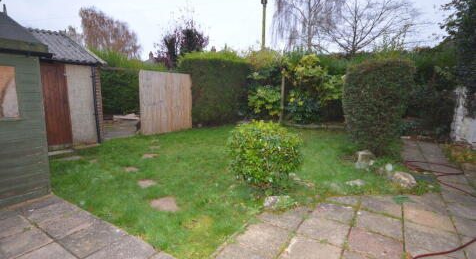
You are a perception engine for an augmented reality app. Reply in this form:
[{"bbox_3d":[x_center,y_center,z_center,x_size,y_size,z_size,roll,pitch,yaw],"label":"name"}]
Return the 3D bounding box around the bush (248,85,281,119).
[{"bbox_3d":[1.259,-1.171,11.157,1.400,1.550,1.200,1,8,6],"label":"bush"}]

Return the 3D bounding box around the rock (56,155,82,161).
[{"bbox_3d":[-3.244,0.548,4.577,0.480,0.060,0.330,-4,9,-30],"label":"rock"}]

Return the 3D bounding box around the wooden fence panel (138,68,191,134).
[{"bbox_3d":[-2.354,-0.903,8.066,0.060,1.960,2.053,6,10,37],"label":"wooden fence panel"}]

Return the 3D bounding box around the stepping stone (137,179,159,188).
[{"bbox_3d":[-1.267,0.759,3.330,0.280,0.040,0.260,-3,9,-22],"label":"stepping stone"}]

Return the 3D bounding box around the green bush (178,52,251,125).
[{"bbox_3d":[-0.997,-1.457,9.421,0.950,2.550,3.300,7,10,42],"label":"green bush"}]

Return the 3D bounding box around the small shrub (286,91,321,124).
[{"bbox_3d":[2.610,-0.856,9.570,1.350,1.350,1.100,2,8,10],"label":"small shrub"}]

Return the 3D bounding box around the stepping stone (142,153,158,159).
[{"bbox_3d":[-1.771,0.550,4.798,0.330,0.040,0.320,-3,9,-22],"label":"stepping stone"}]

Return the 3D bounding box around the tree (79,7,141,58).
[{"bbox_3d":[-11.862,-6.320,21.540,5.300,8.900,5.100,-4,9,-28],"label":"tree"}]

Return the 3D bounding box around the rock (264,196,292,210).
[{"bbox_3d":[0.454,0.817,2.691,0.320,0.130,0.210,0,8,0],"label":"rock"}]

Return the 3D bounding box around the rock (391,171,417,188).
[{"bbox_3d":[2.383,0.713,3.416,0.340,0.190,0.240,5,9,30],"label":"rock"}]

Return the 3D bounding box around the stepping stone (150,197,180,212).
[{"bbox_3d":[-0.773,0.844,2.679,0.340,0.050,0.340,0,8,0],"label":"stepping stone"}]

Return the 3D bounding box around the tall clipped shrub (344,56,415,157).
[{"bbox_3d":[2.828,-0.375,4.689,1.180,1.880,1.050,5,9,31],"label":"tall clipped shrub"}]

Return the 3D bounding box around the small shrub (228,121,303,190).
[{"bbox_3d":[0.365,0.312,3.374,0.960,0.900,0.900,0,8,0],"label":"small shrub"}]

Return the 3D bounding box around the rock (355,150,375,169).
[{"bbox_3d":[2.219,0.502,4.131,0.340,0.280,0.280,5,9,29],"label":"rock"}]

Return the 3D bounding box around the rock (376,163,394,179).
[{"bbox_3d":[2.287,0.629,3.673,0.220,0.170,0.200,5,9,32],"label":"rock"}]

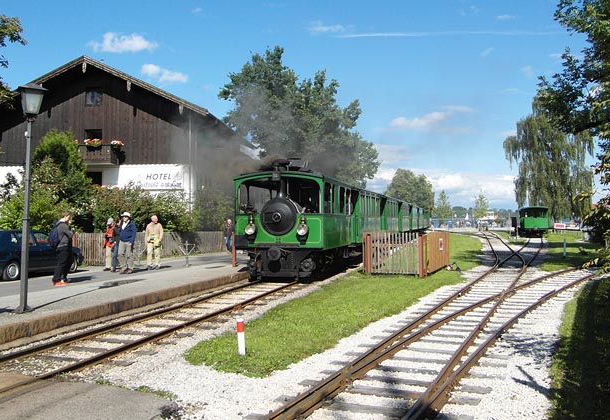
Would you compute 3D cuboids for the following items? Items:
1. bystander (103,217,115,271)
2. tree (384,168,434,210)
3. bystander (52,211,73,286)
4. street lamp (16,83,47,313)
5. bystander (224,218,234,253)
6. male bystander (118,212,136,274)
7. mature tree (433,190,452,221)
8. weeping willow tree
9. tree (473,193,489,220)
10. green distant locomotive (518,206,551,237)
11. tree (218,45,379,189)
[{"bbox_3d":[-6.080,1.070,17.400,0.500,1.650,0.420,0,-1,12],"label":"bystander"},{"bbox_3d":[19.406,-2.338,105.000,9.800,10.890,9.800,0,-1,0],"label":"tree"},{"bbox_3d":[-5.680,0.910,13.100,0.500,1.750,0.500,0,-1,-16],"label":"bystander"},{"bbox_3d":[-4.905,-0.216,9.935,0.480,4.040,0.480,3,-1,-41],"label":"street lamp"},{"bbox_3d":[-3.800,1.350,28.300,0.520,1.750,0.420,0,-1,-2],"label":"bystander"},{"bbox_3d":[-5.280,0.977,16.700,0.550,1.820,0.420,0,-1,9],"label":"male bystander"},{"bbox_3d":[27.500,-0.350,112.000,4.100,7.100,4.100,0,-1,0],"label":"mature tree"},{"bbox_3d":[33.200,-6.000,76.000,12.200,18.200,11.500,0,-1,0],"label":"weeping willow tree"},{"bbox_3d":[33.800,0.050,108.000,3.100,6.850,3.100,0,-1,0],"label":"tree"},{"bbox_3d":[22.600,1.200,55.300,2.250,2.980,5.500,0,-1,17],"label":"green distant locomotive"},{"bbox_3d":[-0.534,-5.557,46.000,13.100,15.750,13.100,0,-1,0],"label":"tree"}]

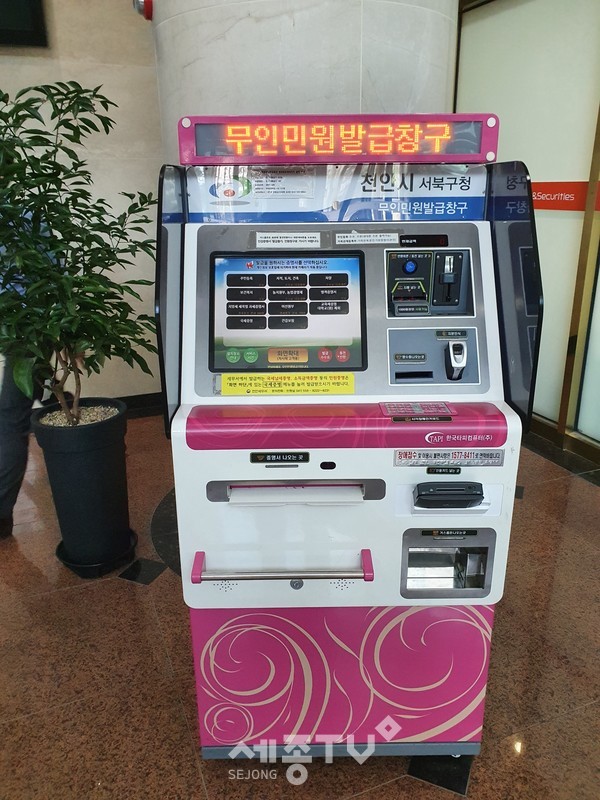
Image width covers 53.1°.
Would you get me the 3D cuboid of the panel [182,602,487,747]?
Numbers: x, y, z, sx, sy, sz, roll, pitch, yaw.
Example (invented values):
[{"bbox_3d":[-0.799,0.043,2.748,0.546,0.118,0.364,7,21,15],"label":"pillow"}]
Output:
[{"bbox_3d":[0.104,0.675,1.481,0.716,0.424,0.020,-1,18,0],"label":"panel"}]

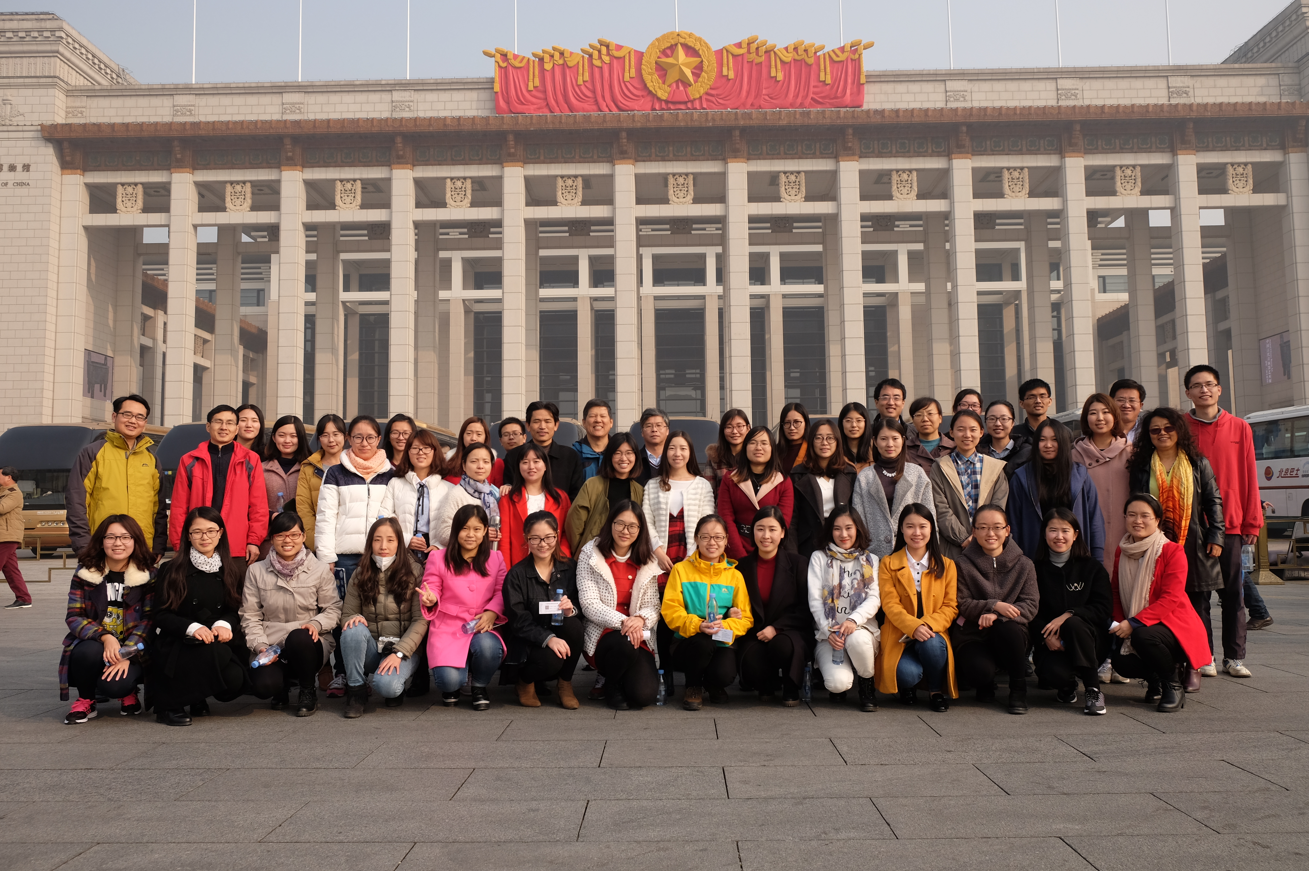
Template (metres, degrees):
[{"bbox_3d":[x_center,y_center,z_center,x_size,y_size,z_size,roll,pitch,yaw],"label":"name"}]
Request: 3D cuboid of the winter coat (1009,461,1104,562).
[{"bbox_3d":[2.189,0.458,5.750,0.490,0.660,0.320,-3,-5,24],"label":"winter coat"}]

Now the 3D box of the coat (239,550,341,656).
[{"bbox_3d":[-1.964,0.926,5.680,0.550,0.620,0.480,1,-5,-18],"label":"coat"}]

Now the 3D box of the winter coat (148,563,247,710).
[{"bbox_3d":[-2.400,1.052,5.530,0.500,0.760,0.560,1,-5,-22],"label":"winter coat"}]

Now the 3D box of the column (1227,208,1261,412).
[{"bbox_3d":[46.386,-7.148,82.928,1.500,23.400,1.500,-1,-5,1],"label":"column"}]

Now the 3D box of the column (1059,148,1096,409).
[{"bbox_3d":[33.595,-8.687,83.654,1.720,27.245,1.720,-1,-4,1],"label":"column"}]

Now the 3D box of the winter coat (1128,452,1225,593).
[{"bbox_3d":[2.847,0.480,5.750,0.470,0.760,0.330,-3,-6,25],"label":"winter coat"}]

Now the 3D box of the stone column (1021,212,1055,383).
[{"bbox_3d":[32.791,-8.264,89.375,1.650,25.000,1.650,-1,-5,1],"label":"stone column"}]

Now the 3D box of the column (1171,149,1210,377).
[{"bbox_3d":[42.479,-8.855,83.501,1.720,27.325,1.720,-1,-4,1],"label":"column"}]

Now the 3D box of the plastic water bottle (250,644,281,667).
[{"bbox_3d":[-1.849,1.058,5.020,0.063,0.063,0.180,-2,13,15],"label":"plastic water bottle"}]

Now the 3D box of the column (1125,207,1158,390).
[{"bbox_3d":[43.329,-8.073,94.061,1.600,28.790,1.600,-1,-5,1],"label":"column"}]

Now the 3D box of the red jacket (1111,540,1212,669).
[{"bbox_3d":[2.466,0.820,5.120,0.440,0.620,0.440,-4,-6,35],"label":"red jacket"}]

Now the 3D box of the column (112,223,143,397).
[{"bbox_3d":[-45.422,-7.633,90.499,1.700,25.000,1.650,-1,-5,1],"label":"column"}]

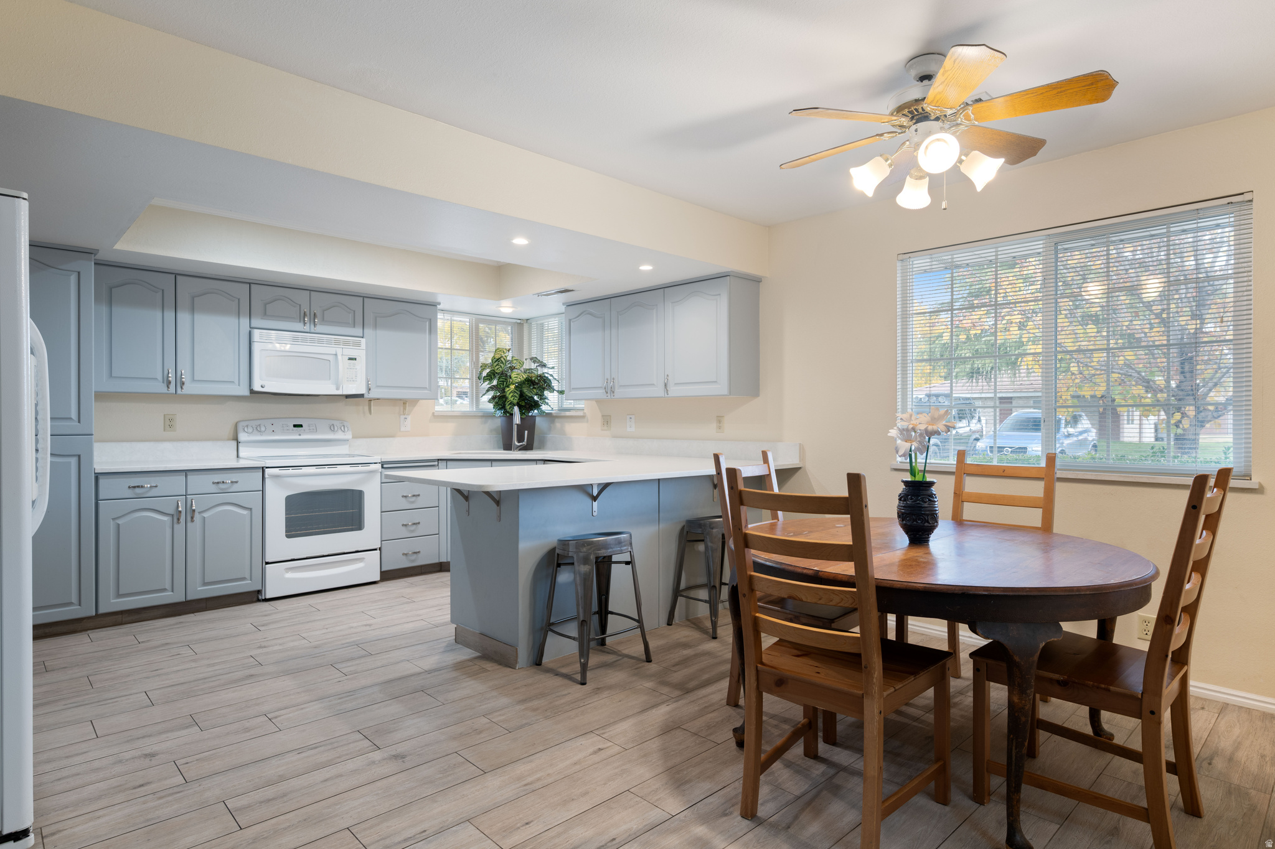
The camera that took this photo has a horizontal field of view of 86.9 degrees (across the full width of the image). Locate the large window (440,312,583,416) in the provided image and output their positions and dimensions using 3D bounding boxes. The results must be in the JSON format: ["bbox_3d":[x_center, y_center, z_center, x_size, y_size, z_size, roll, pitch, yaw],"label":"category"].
[{"bbox_3d":[-1.114,-0.553,5.885,0.940,0.890,0.940,0,1,-43],"label":"large window"}]

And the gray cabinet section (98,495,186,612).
[{"bbox_3d":[-3.066,0.751,4.121,0.419,0.632,0.560,0,-1,-43],"label":"gray cabinet section"}]

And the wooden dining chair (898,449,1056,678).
[{"bbox_3d":[1.466,0.656,2.859,0.555,1.050,0.495,0,1,-43],"label":"wooden dining chair"}]

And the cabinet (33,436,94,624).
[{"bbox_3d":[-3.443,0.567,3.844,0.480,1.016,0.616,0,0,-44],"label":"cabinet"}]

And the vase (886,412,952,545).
[{"bbox_3d":[1.050,0.184,2.497,0.220,0.493,0.200,0,0,23],"label":"vase"}]

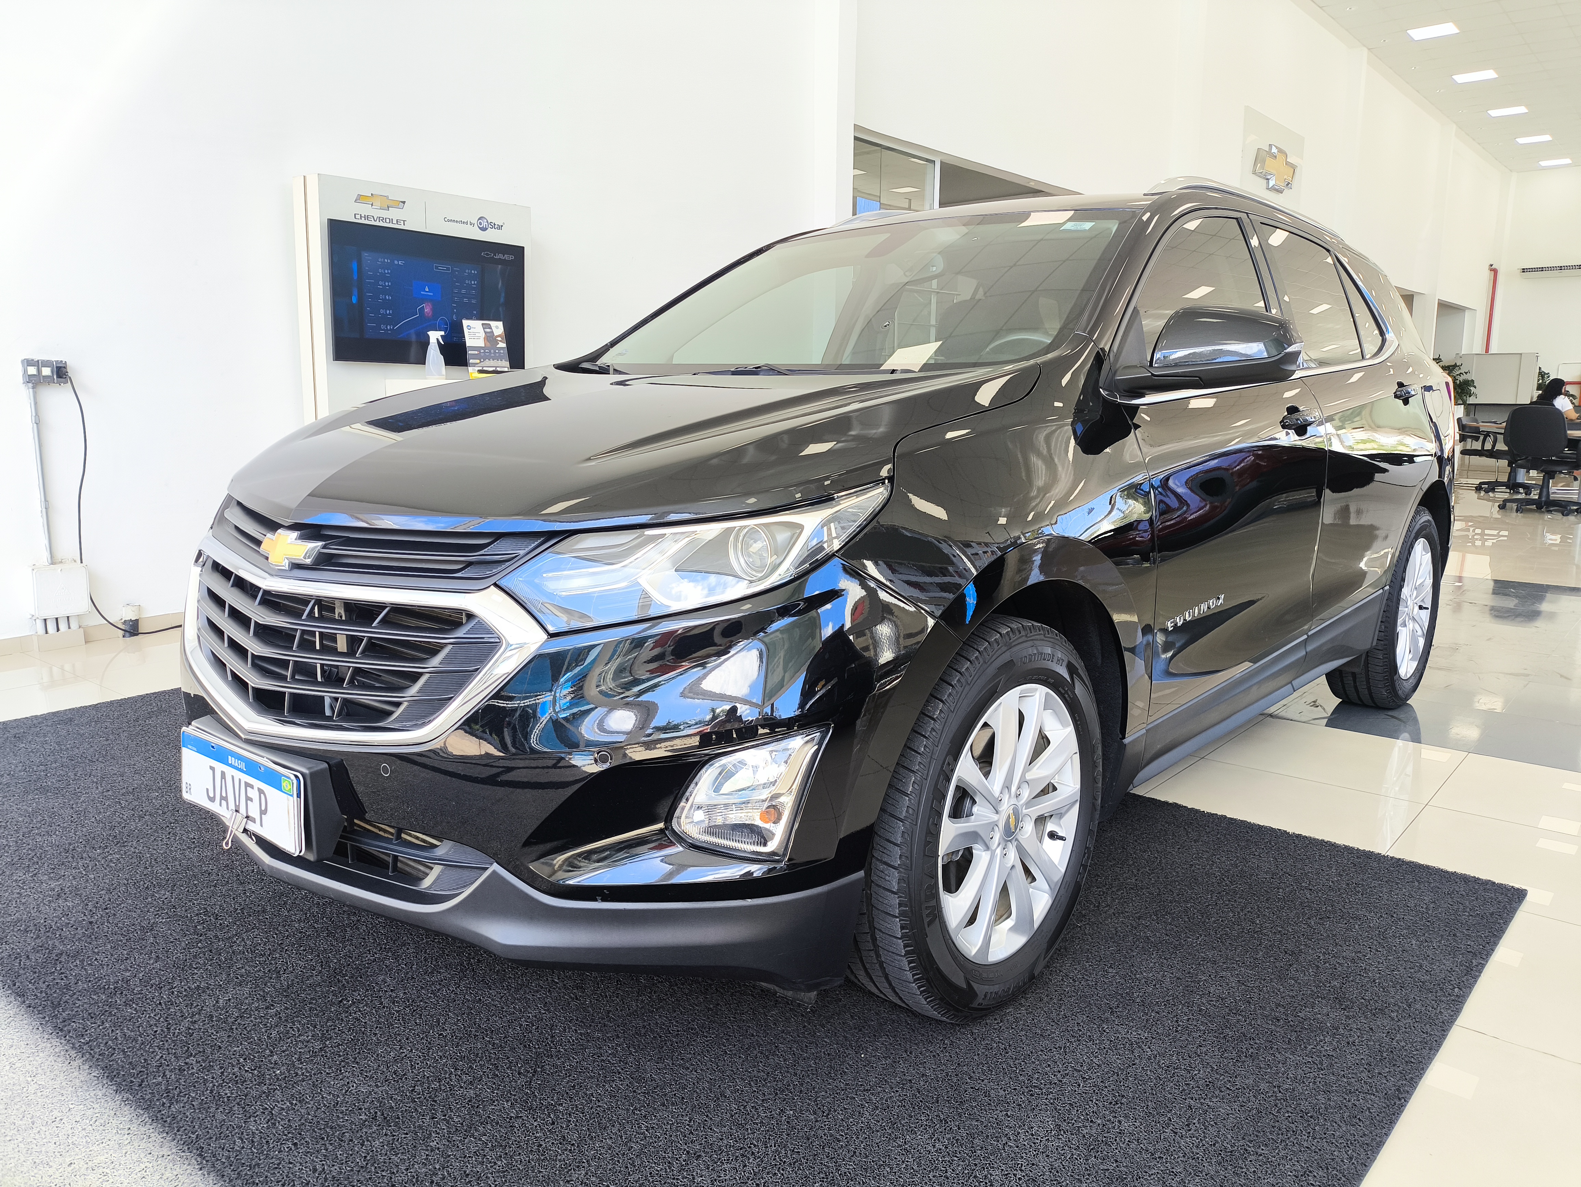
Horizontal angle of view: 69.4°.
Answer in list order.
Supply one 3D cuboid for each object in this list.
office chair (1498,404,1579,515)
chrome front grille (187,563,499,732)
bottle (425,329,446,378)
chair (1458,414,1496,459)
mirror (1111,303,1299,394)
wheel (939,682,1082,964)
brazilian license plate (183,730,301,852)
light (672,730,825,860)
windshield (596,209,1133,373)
[{"bbox_3d":[7.283,-1.314,11.050,0.640,0.990,0.640,-8,12,-39],"label":"office chair"},{"bbox_3d":[-0.802,0.094,1.875,0.980,0.245,0.170,9,13,40],"label":"chrome front grille"},{"bbox_3d":[-1.734,-1.170,5.577,0.100,0.245,0.085,0,10,0],"label":"bottle"},{"bbox_3d":[8.201,-1.670,13.200,0.640,0.950,0.620,8,12,39],"label":"chair"},{"bbox_3d":[0.808,-0.457,2.184,0.260,0.165,0.220,9,13,40],"label":"mirror"},{"bbox_3d":[0.318,0.379,1.995,0.190,0.485,0.485,9,13,40],"label":"wheel"},{"bbox_3d":[-0.883,0.318,1.836,0.400,0.130,0.020,9,9,40],"label":"brazilian license plate"},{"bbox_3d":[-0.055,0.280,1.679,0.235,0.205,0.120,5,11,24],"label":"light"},{"bbox_3d":[0.134,-0.716,2.825,1.420,0.110,0.830,9,45,40],"label":"windshield"}]

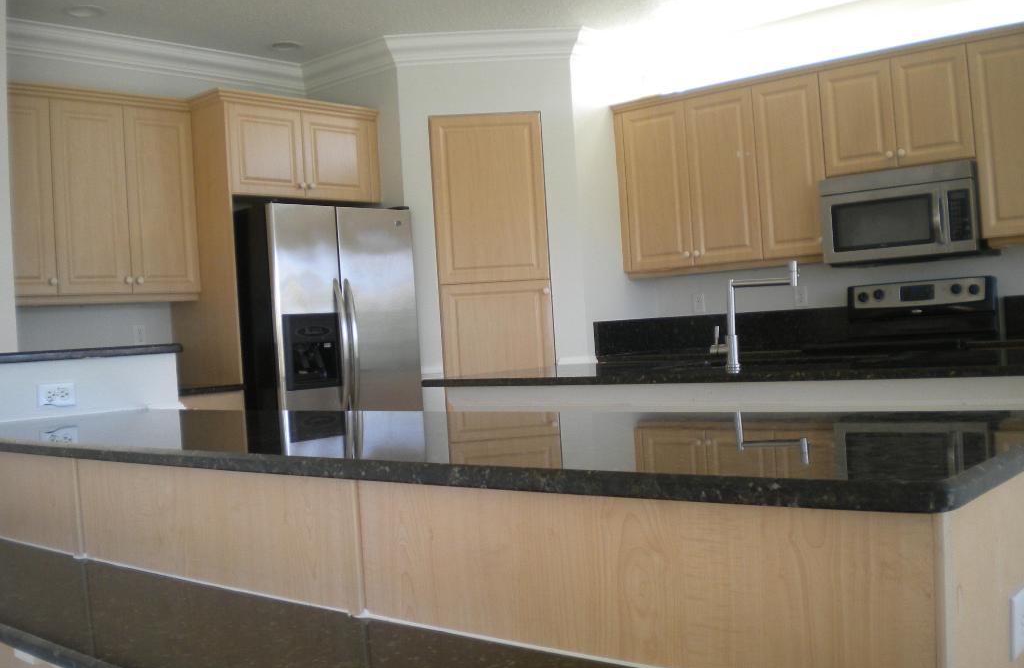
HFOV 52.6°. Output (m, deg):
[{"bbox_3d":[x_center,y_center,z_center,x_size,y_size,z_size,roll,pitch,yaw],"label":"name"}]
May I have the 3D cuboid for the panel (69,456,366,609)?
[{"bbox_3d":[-0.674,0.414,2.253,1.010,0.242,0.020,-2,2,39],"label":"panel"}]

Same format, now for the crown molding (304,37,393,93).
[{"bbox_3d":[-0.971,-1.535,5.954,0.860,0.151,0.095,-2,2,43],"label":"crown molding"}]

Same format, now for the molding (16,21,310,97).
[{"bbox_3d":[-1.845,-1.476,5.574,0.095,0.151,1.846,-2,2,43],"label":"molding"}]

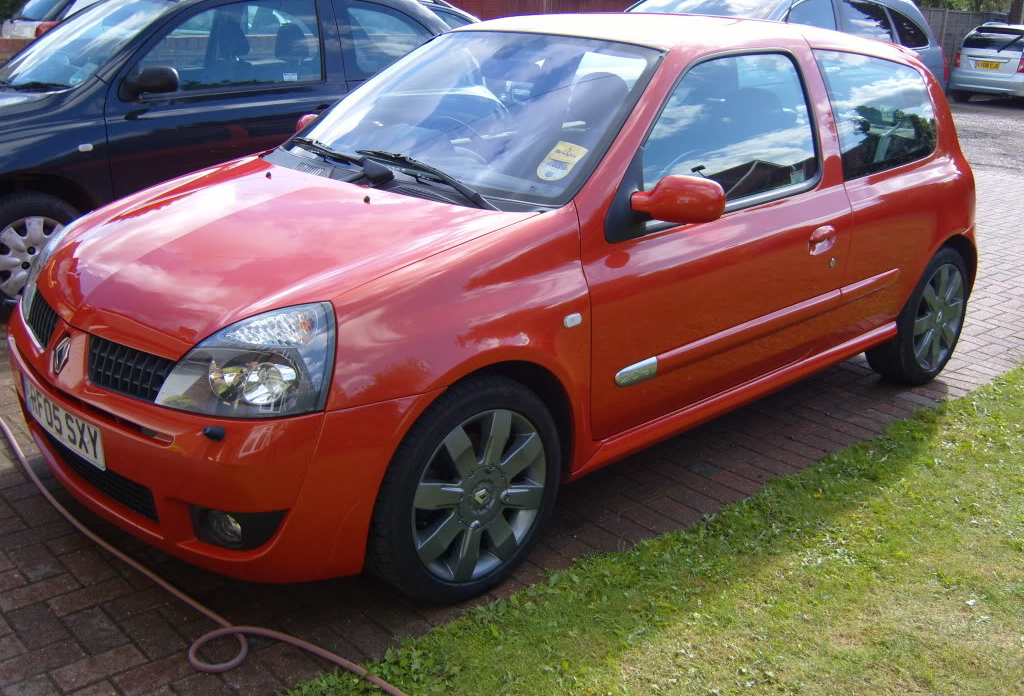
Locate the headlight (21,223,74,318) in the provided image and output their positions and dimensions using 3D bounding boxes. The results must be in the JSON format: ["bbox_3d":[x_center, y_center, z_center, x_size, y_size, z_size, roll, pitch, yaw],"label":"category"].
[{"bbox_3d":[-1.329,-0.254,2.952,0.290,0.265,0.370,-9,22,-31],"label":"headlight"}]

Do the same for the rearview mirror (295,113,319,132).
[{"bbox_3d":[-0.746,-0.804,3.783,0.160,0.130,0.210,-15,25,-42],"label":"rearview mirror"}]

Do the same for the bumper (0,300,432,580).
[{"bbox_3d":[-0.915,0.147,2.704,0.600,0.470,1.630,-15,25,-42],"label":"bumper"}]

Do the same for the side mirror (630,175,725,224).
[{"bbox_3d":[0.433,-0.378,2.634,0.160,0.130,0.210,-15,25,-42],"label":"side mirror"}]

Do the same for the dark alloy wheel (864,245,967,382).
[{"bbox_3d":[1.641,-0.148,4.195,0.580,0.580,0.200,-15,25,-42],"label":"dark alloy wheel"}]

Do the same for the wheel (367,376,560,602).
[{"bbox_3d":[-0.132,0.330,2.540,0.580,0.580,0.200,-15,25,-42],"label":"wheel"}]

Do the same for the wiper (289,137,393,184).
[{"bbox_3d":[-0.543,-0.586,3.177,0.090,0.070,0.671,-35,37,-19],"label":"wiper"}]

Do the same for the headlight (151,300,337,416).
[{"bbox_3d":[-0.560,0.024,2.202,0.370,0.265,0.290,14,22,32],"label":"headlight"}]

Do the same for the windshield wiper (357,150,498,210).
[{"bbox_3d":[-0.242,-0.467,2.864,0.090,0.070,0.705,-38,42,-22],"label":"windshield wiper"}]

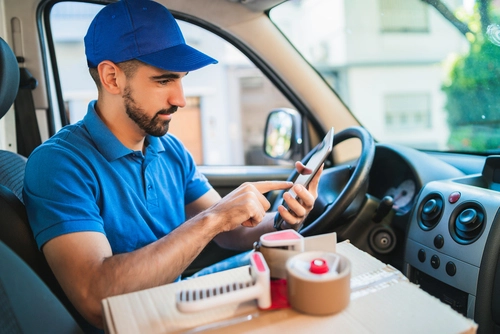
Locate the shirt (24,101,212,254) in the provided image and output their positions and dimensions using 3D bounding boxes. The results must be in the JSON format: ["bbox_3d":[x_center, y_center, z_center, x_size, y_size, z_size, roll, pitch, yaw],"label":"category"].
[{"bbox_3d":[-0.280,0.100,1.050,0.320,0.470,0.480,2,7,38],"label":"shirt"}]

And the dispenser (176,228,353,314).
[{"bbox_3d":[0.018,0.152,0.700,0.243,0.066,0.145,-5,17,0],"label":"dispenser"}]

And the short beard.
[{"bbox_3d":[-0.187,-0.116,0.985,0.095,0.095,0.140,16,13,27],"label":"short beard"}]

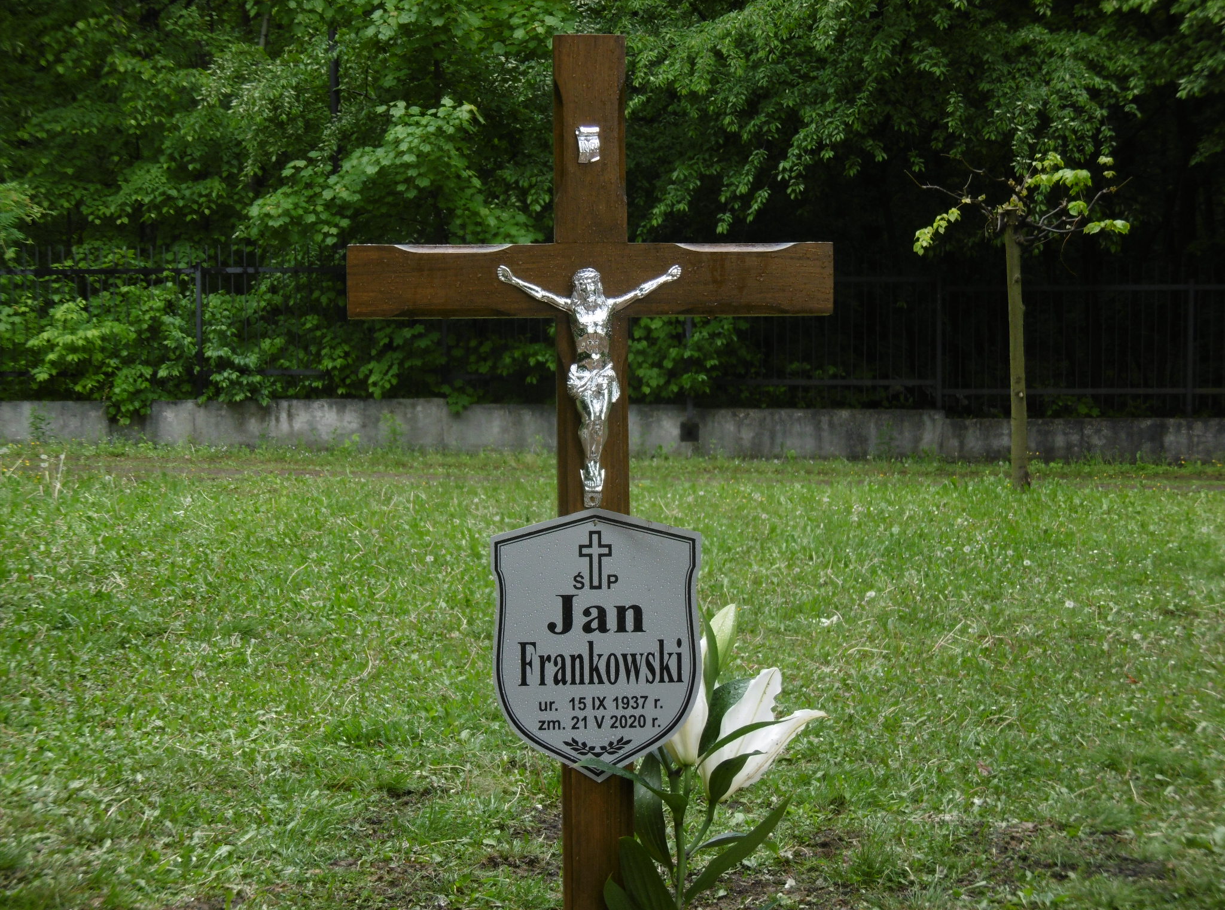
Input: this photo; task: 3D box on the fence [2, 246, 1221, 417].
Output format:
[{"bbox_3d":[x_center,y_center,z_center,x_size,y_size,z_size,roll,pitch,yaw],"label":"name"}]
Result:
[{"bbox_3d":[0.000,-1.226,23.800,12.300,1.650,0.080,0,4,2],"label":"fence"}]

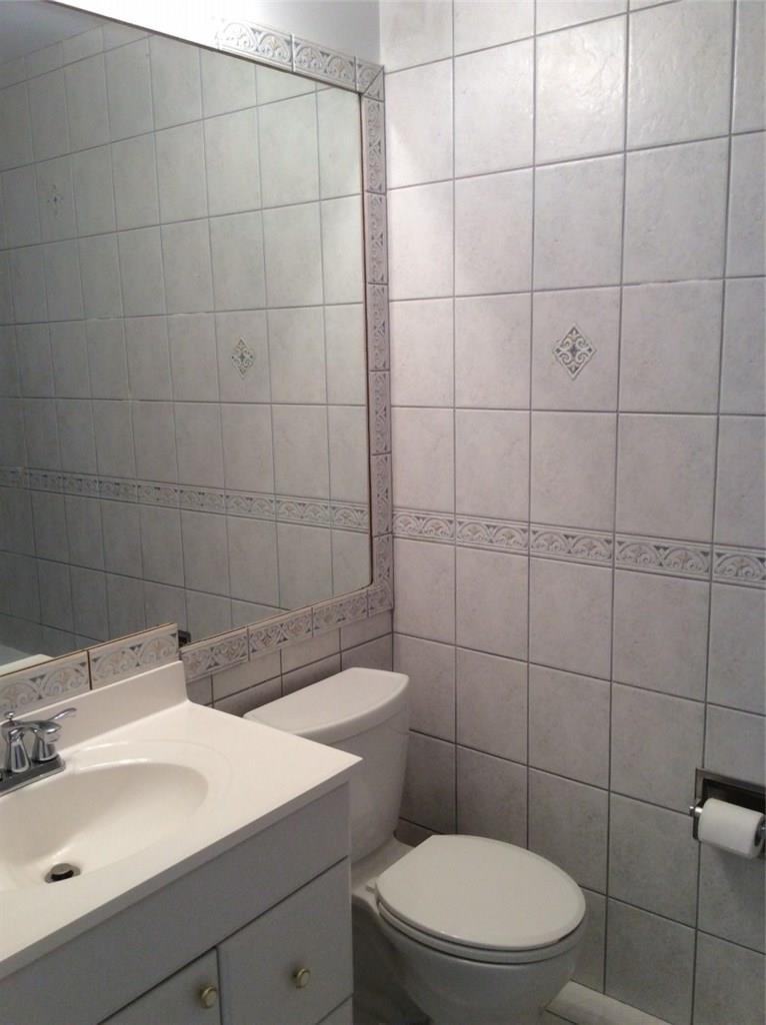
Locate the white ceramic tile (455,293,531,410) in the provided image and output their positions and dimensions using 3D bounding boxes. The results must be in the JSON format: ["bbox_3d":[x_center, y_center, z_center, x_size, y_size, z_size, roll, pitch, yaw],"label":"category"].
[{"bbox_3d":[0.245,-0.358,2.102,0.201,0.249,0.009,7,13,39],"label":"white ceramic tile"}]

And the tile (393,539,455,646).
[{"bbox_3d":[0.103,0.189,2.309,0.186,0.247,0.010,7,13,39],"label":"tile"}]

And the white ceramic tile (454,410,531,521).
[{"bbox_3d":[0.248,-0.110,2.131,0.200,0.247,0.010,7,13,39],"label":"white ceramic tile"}]

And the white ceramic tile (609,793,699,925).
[{"bbox_3d":[0.576,0.739,2.018,0.200,0.247,0.010,7,13,39],"label":"white ceramic tile"}]

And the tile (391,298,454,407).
[{"bbox_3d":[0.092,-0.372,2.213,0.188,0.247,0.010,7,13,39],"label":"tile"}]

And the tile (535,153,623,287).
[{"bbox_3d":[0.395,-0.583,1.917,0.200,0.247,0.010,7,13,39],"label":"tile"}]

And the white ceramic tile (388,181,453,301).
[{"bbox_3d":[0.088,-0.625,2.183,0.187,0.249,0.009,7,13,39],"label":"white ceramic tile"}]

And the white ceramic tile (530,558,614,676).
[{"bbox_3d":[0.413,0.230,2.073,0.201,0.249,0.009,7,13,39],"label":"white ceramic tile"}]

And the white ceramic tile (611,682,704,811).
[{"bbox_3d":[0.573,0.494,1.979,0.200,0.247,0.010,7,13,39],"label":"white ceramic tile"}]

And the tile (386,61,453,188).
[{"bbox_3d":[0.084,-0.867,2.126,0.186,0.247,0.010,7,13,39],"label":"tile"}]

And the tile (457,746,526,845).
[{"bbox_3d":[0.264,0.701,2.279,0.200,0.247,0.010,7,13,39],"label":"tile"}]

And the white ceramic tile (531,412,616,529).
[{"bbox_3d":[0.405,-0.090,2.004,0.200,0.247,0.010,7,13,39],"label":"white ceramic tile"}]

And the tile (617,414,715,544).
[{"bbox_3d":[0.561,-0.071,1.877,0.200,0.247,0.010,7,13,39],"label":"tile"}]

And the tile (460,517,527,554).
[{"bbox_3d":[0.253,0.050,2.173,0.201,0.070,0.009,7,13,39],"label":"tile"}]

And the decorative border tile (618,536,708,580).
[{"bbox_3d":[0.564,0.088,1.907,0.200,0.069,0.010,7,13,39],"label":"decorative border tile"}]

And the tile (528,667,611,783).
[{"bbox_3d":[0.416,0.474,2.107,0.200,0.247,0.010,7,13,39],"label":"tile"}]

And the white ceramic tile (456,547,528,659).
[{"bbox_3d":[0.254,0.209,2.191,0.200,0.247,0.010,7,13,39],"label":"white ceramic tile"}]

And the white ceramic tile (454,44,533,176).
[{"bbox_3d":[0.236,-0.854,2.015,0.201,0.249,0.009,7,13,39],"label":"white ceramic tile"}]

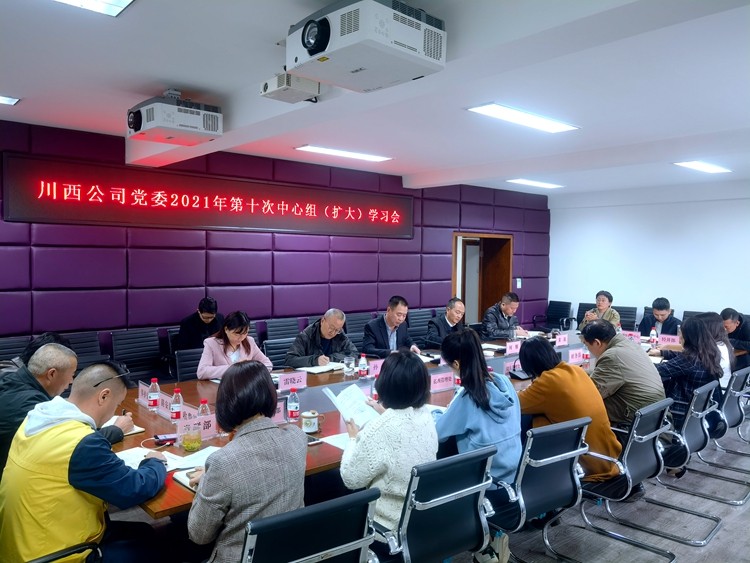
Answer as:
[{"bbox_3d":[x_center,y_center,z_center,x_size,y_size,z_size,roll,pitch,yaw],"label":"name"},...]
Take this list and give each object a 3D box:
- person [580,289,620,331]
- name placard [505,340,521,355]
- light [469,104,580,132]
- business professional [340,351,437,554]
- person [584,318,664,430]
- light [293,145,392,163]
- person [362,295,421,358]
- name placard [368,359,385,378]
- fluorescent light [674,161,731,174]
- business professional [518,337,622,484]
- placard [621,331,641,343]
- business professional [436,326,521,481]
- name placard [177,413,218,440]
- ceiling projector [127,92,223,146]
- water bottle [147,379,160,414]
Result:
[{"bbox_3d":[2.870,0.740,7.523,0.780,1.250,0.550,-1,3,-41],"label":"person"},{"bbox_3d":[1.303,0.622,5.484,0.220,0.110,0.060,-1,3,-41],"label":"name placard"},{"bbox_3d":[1.252,-1.347,4.810,1.200,0.060,0.300,-1,3,-40],"label":"light"},{"bbox_3d":[0.061,0.953,2.656,0.520,1.270,0.780,-1,3,-40],"label":"business professional"},{"bbox_3d":[1.694,0.888,4.012,0.560,1.230,0.850,-1,3,-41],"label":"person"},{"bbox_3d":[-0.319,-1.450,6.580,1.200,0.060,0.300,-1,3,-40],"label":"light"},{"bbox_3d":[0.177,0.775,5.590,0.560,1.270,0.780,-1,3,-41],"label":"person"},{"bbox_3d":[0.054,0.651,4.391,0.220,0.110,0.060,-1,3,-41],"label":"name placard"},{"bbox_3d":[4.013,-1.401,7.128,1.200,0.060,0.300,-1,3,-40],"label":"fluorescent light"},{"bbox_3d":[1.161,0.964,3.647,0.500,1.200,0.840,-1,3,-40],"label":"business professional"},{"bbox_3d":[2.703,0.608,6.176,0.045,0.108,0.210,-1,3,-41],"label":"placard"},{"bbox_3d":[0.595,0.940,3.170,0.500,1.270,0.800,-1,3,-40],"label":"business professional"},{"bbox_3d":[-0.849,0.707,2.804,0.212,0.108,0.045,-1,3,-41],"label":"name placard"},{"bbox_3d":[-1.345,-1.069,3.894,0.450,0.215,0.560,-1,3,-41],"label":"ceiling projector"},{"bbox_3d":[-1.260,0.642,3.336,0.063,0.180,0.063,-1,3,-41],"label":"water bottle"}]

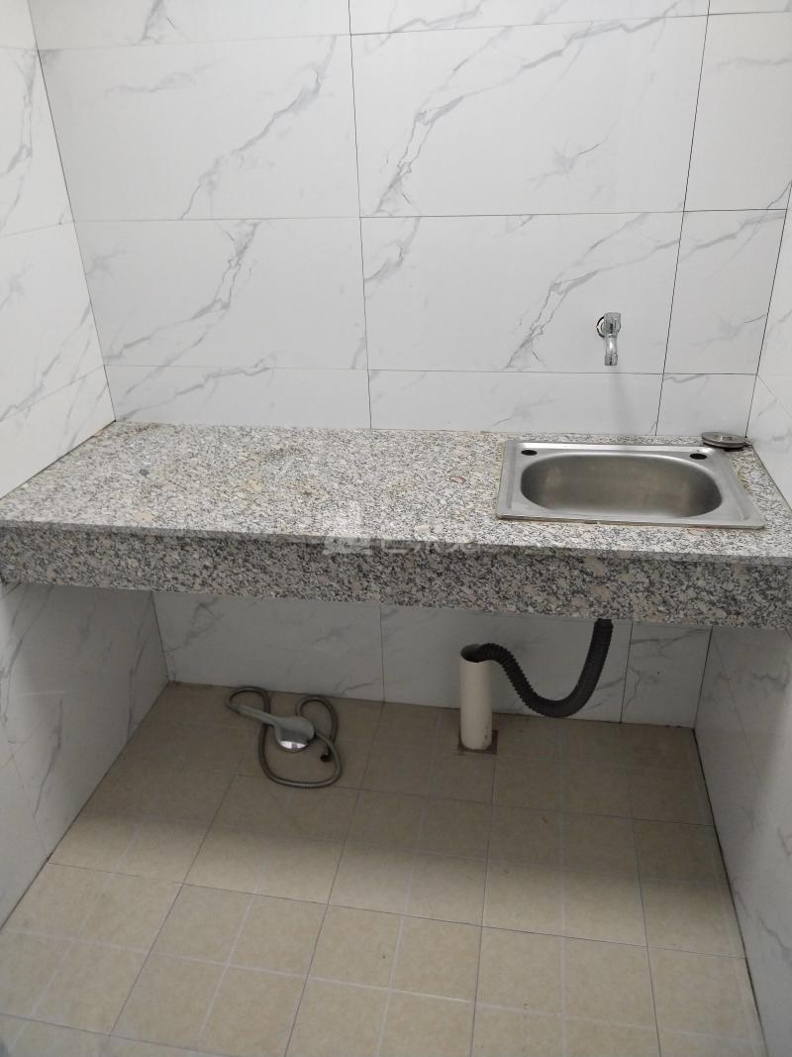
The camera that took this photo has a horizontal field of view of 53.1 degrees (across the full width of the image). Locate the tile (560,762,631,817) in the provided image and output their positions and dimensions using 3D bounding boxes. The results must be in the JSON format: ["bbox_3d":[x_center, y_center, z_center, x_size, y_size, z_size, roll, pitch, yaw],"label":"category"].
[{"bbox_3d":[0.450,0.594,1.790,0.150,0.010,0.150,3,28,10],"label":"tile"}]

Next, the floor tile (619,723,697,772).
[{"bbox_3d":[0.632,0.532,1.897,0.167,0.010,0.155,3,28,10],"label":"floor tile"}]

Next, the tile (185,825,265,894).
[{"bbox_3d":[-0.341,0.689,1.652,0.150,0.010,0.150,3,28,10],"label":"tile"}]

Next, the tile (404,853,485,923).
[{"bbox_3d":[0.102,0.714,1.577,0.150,0.010,0.150,3,28,10],"label":"tile"}]

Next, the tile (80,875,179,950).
[{"bbox_3d":[-0.513,0.751,1.545,0.150,0.010,0.150,3,28,10],"label":"tile"}]

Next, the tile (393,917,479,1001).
[{"bbox_3d":[0.075,0.784,1.449,0.149,0.010,0.149,3,28,10],"label":"tile"}]

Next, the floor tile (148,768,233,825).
[{"bbox_3d":[-0.463,0.616,1.812,0.149,0.010,0.149,3,28,10],"label":"floor tile"}]

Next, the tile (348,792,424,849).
[{"bbox_3d":[-0.020,0.639,1.736,0.149,0.010,0.149,3,28,10],"label":"tile"}]

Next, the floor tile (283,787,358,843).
[{"bbox_3d":[-0.166,0.630,1.756,0.150,0.010,0.150,3,28,10],"label":"floor tile"}]

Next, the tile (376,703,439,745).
[{"bbox_3d":[0.033,0.501,1.999,0.150,0.010,0.155,3,28,10],"label":"tile"}]

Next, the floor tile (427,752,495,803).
[{"bbox_3d":[0.155,0.577,1.836,0.150,0.010,0.150,3,28,10],"label":"floor tile"}]

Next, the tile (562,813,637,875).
[{"bbox_3d":[0.423,0.660,1.656,0.150,0.010,0.150,3,28,10],"label":"tile"}]

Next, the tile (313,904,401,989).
[{"bbox_3d":[-0.072,0.776,1.474,0.149,0.010,0.149,3,28,10],"label":"tile"}]

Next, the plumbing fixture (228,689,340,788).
[{"bbox_3d":[-0.288,0.491,1.958,0.355,0.060,0.318,3,28,10],"label":"plumbing fixture"}]

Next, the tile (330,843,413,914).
[{"bbox_3d":[-0.045,0.705,1.602,0.150,0.010,0.150,3,28,10],"label":"tile"}]

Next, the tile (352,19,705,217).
[{"bbox_3d":[0.223,-0.724,1.422,0.600,0.300,0.010,3,28,10],"label":"tile"}]

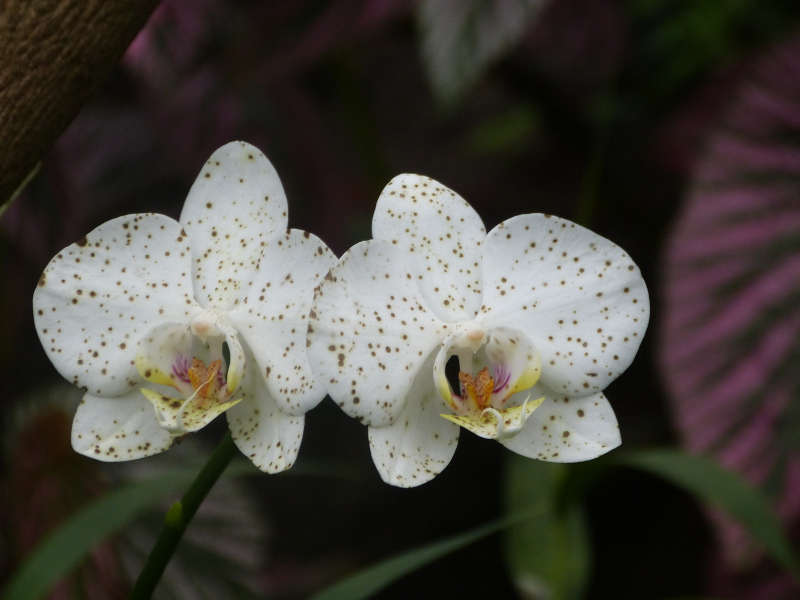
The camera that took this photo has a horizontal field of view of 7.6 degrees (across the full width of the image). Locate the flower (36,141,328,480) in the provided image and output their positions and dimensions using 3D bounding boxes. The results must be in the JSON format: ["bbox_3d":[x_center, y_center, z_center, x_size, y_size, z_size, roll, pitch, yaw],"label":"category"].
[{"bbox_3d":[-0.058,0.002,1.630,0.088,0.088,0.036,10,11,21],"label":"flower"}]

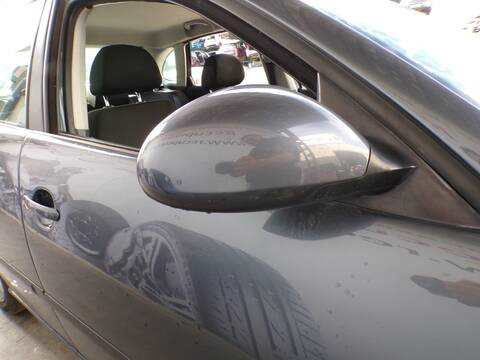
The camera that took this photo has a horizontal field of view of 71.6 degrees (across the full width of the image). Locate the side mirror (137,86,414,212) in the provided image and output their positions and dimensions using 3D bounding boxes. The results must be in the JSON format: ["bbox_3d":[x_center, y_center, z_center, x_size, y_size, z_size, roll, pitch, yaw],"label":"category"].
[{"bbox_3d":[0.046,-0.036,0.355,0.285,0.130,0.140,-10,19,-19],"label":"side mirror"}]

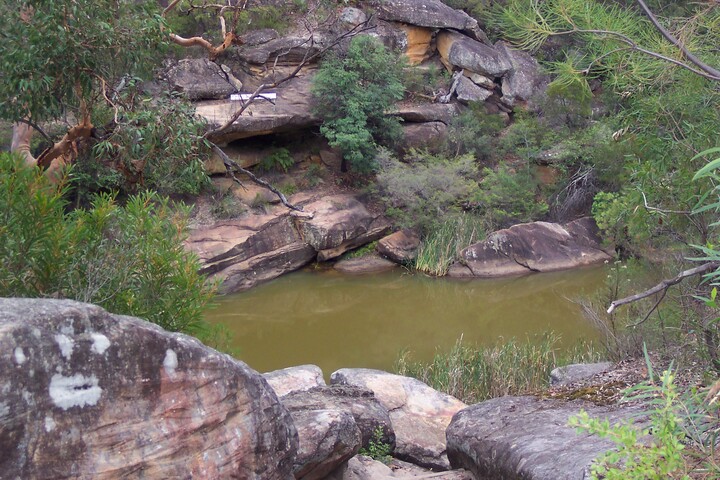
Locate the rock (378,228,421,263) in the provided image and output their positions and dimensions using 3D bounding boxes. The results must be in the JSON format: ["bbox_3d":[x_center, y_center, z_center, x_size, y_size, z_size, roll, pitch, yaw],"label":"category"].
[{"bbox_3d":[0.770,0.130,25.200,0.870,0.620,0.750,0,11,0],"label":"rock"}]

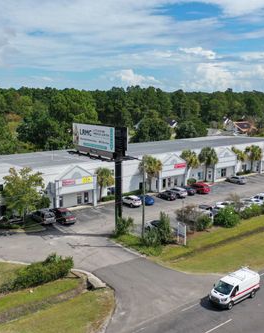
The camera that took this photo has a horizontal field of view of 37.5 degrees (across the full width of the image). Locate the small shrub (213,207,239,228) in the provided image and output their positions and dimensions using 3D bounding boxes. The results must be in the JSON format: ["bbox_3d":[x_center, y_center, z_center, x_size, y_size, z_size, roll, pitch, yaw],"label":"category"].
[{"bbox_3d":[13.993,7.355,56.872,3.750,2.810,3.370,-8,13,-37],"label":"small shrub"}]

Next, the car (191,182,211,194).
[{"bbox_3d":[12.926,4.251,76.866,1.850,1.600,4.600,-8,13,-37],"label":"car"}]

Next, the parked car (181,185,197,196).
[{"bbox_3d":[10.361,4.446,76.293,1.820,1.470,4.600,-8,13,-37],"label":"parked car"}]

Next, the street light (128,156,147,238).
[{"bbox_3d":[0.801,4.125,51.192,0.450,11.130,2.800,-8,13,-37],"label":"street light"}]

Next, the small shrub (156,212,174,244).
[{"bbox_3d":[4.314,8.040,50.816,2.200,3.500,2.200,1,10,5],"label":"small shrub"}]

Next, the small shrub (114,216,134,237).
[{"bbox_3d":[-1.273,8.167,53.310,2.500,2.300,2.300,0,10,0],"label":"small shrub"}]

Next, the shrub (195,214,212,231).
[{"bbox_3d":[10.146,7.979,55.208,2.500,2.200,2.400,0,10,0],"label":"shrub"}]

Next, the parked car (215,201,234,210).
[{"bbox_3d":[15.415,6.726,63.500,1.820,1.500,4.600,-8,13,-37],"label":"parked car"}]

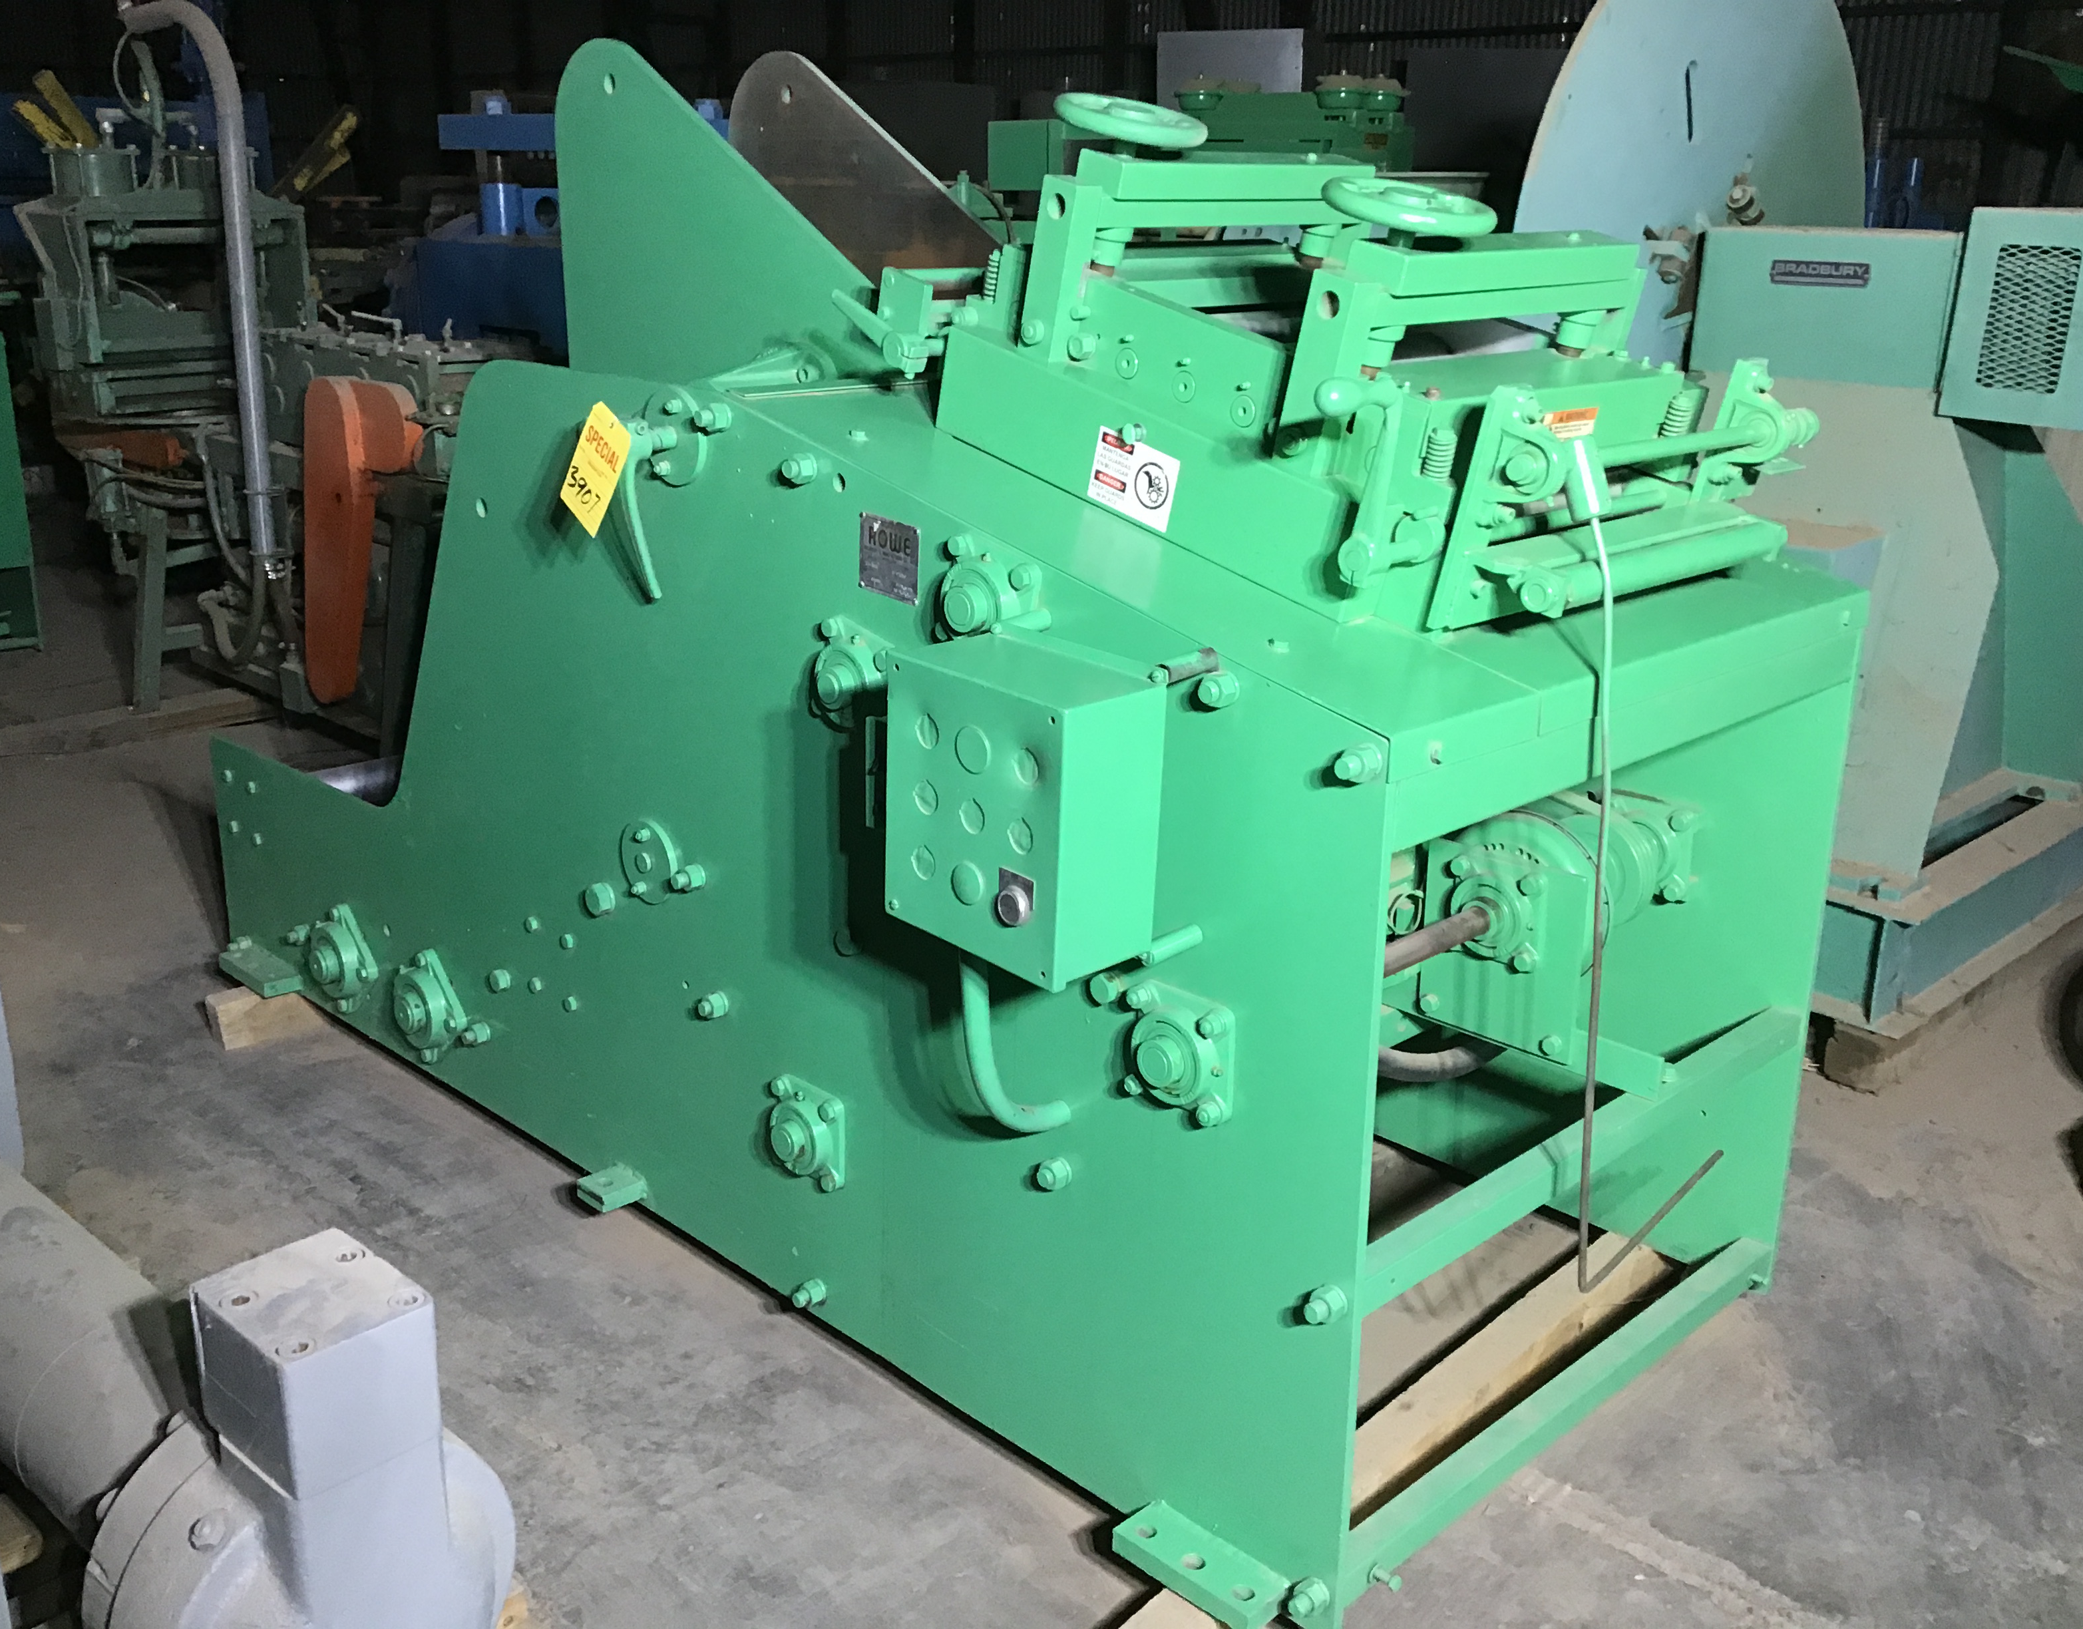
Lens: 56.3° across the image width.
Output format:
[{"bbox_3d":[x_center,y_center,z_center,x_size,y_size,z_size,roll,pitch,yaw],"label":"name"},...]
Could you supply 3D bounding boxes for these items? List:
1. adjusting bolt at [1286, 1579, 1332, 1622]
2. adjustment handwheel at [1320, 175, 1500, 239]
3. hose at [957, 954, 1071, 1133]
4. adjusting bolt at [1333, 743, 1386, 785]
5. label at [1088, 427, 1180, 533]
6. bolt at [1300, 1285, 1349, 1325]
[{"bbox_3d":[0.242,0.717,1.770,0.029,0.034,0.034,-16,24,-42],"label":"adjusting bolt"},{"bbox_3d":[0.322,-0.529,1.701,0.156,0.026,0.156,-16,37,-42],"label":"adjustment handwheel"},{"bbox_3d":[-0.019,0.195,1.808,0.132,0.245,0.022,-16,24,-42],"label":"hose"},{"bbox_3d":[0.245,-0.038,1.531,0.031,0.033,0.033,-16,24,-42],"label":"adjusting bolt"},{"bbox_3d":[0.089,-0.325,1.882,0.002,0.070,0.107,-16,37,-42],"label":"label"},{"bbox_3d":[0.243,0.427,1.679,0.029,0.034,0.034,-16,24,-42],"label":"bolt"}]

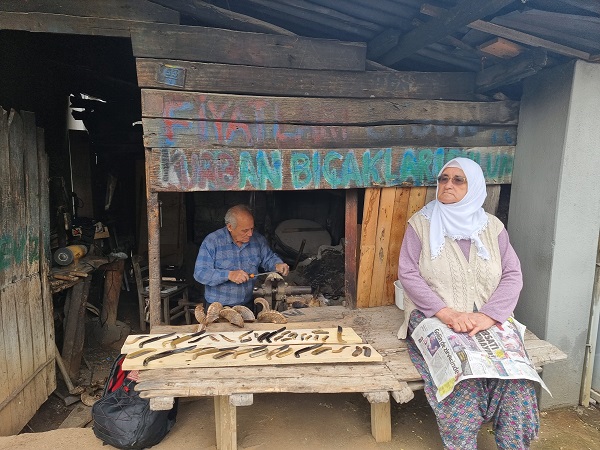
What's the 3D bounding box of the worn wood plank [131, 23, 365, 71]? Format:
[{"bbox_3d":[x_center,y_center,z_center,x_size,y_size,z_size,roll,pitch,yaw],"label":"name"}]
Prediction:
[{"bbox_3d":[-0.221,-0.907,2.154,1.208,0.148,0.040,-3,10,-16],"label":"worn wood plank"}]

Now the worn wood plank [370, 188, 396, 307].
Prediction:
[{"bbox_3d":[0.553,0.156,2.791,0.091,0.832,0.025,3,6,-14],"label":"worn wood plank"}]

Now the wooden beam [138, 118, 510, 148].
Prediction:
[{"bbox_3d":[0.301,-0.511,2.373,2.237,0.134,0.045,-3,10,-16],"label":"wooden beam"}]

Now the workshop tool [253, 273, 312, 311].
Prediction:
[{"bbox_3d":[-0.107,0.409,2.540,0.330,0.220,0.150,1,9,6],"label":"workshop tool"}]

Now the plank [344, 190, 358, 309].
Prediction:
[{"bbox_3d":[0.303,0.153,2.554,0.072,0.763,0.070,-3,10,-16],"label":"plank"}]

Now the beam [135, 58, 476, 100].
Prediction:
[{"bbox_3d":[0.133,-0.868,2.511,2.087,0.171,0.040,-2,7,-13],"label":"beam"}]

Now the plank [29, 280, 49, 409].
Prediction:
[{"bbox_3d":[-1.514,0.681,2.396,0.025,0.763,0.149,0,7,-9],"label":"plank"}]

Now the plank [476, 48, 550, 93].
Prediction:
[{"bbox_3d":[1.264,-0.932,2.511,0.100,0.140,0.540,-1,7,-13],"label":"plank"}]

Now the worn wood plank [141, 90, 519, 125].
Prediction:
[{"bbox_3d":[0.300,-0.652,2.350,2.239,0.140,0.045,-3,10,-16],"label":"worn wood plank"}]

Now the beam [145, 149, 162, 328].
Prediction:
[{"bbox_3d":[-0.854,0.132,2.446,0.070,1.147,0.060,-1,7,-13],"label":"beam"}]

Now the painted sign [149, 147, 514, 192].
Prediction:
[{"bbox_3d":[0.306,-0.329,2.402,2.217,0.227,0.040,-3,10,-16],"label":"painted sign"}]

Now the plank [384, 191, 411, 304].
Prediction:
[{"bbox_3d":[0.600,0.137,2.622,0.082,0.768,0.028,3,8,-17],"label":"plank"}]

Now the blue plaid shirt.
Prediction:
[{"bbox_3d":[-0.383,0.265,2.590,0.480,0.470,0.330,-5,11,-28],"label":"blue plaid shirt"}]

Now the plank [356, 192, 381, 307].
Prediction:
[{"bbox_3d":[0.455,0.162,2.768,0.088,0.839,0.025,2,6,-13],"label":"plank"}]

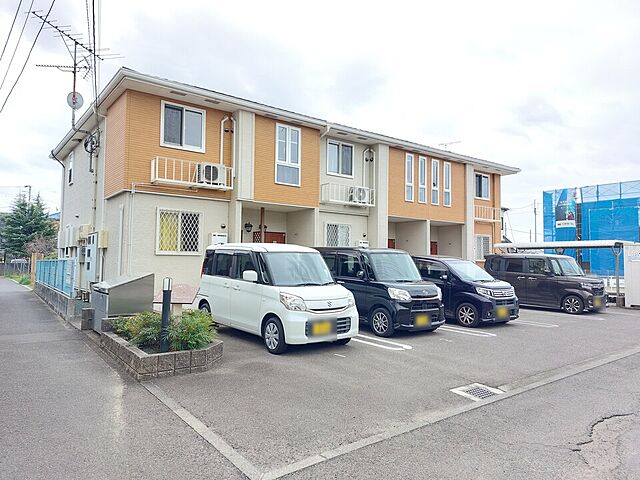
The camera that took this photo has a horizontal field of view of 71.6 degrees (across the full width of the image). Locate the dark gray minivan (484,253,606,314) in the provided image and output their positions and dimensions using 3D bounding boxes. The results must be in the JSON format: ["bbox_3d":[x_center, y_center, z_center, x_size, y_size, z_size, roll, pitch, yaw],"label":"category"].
[{"bbox_3d":[7.204,1.327,14.341,1.480,1.790,3.400,3,-3,-40],"label":"dark gray minivan"}]

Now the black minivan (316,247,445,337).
[{"bbox_3d":[1.172,1.058,9.946,1.480,1.750,3.400,2,-3,-34],"label":"black minivan"}]

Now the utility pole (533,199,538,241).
[{"bbox_3d":[26.126,-0.632,54.101,0.300,9.300,0.300,3,-3,-38],"label":"utility pole"}]

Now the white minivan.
[{"bbox_3d":[-0.901,0.922,8.099,1.480,1.735,3.400,3,-3,-40],"label":"white minivan"}]

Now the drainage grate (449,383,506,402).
[{"bbox_3d":[1.760,1.716,4.986,0.550,0.040,0.400,3,-3,-38],"label":"drainage grate"}]

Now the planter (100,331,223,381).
[{"bbox_3d":[-2.301,1.579,6.531,1.420,0.300,2.400,3,-3,-38],"label":"planter"}]

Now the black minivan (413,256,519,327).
[{"bbox_3d":[3.295,1.219,11.381,1.480,1.630,3.400,2,-3,-34],"label":"black minivan"}]

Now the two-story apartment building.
[{"bbox_3d":[-0.879,-1.006,20.544,18.400,6.700,11.000,3,-3,-38],"label":"two-story apartment building"}]

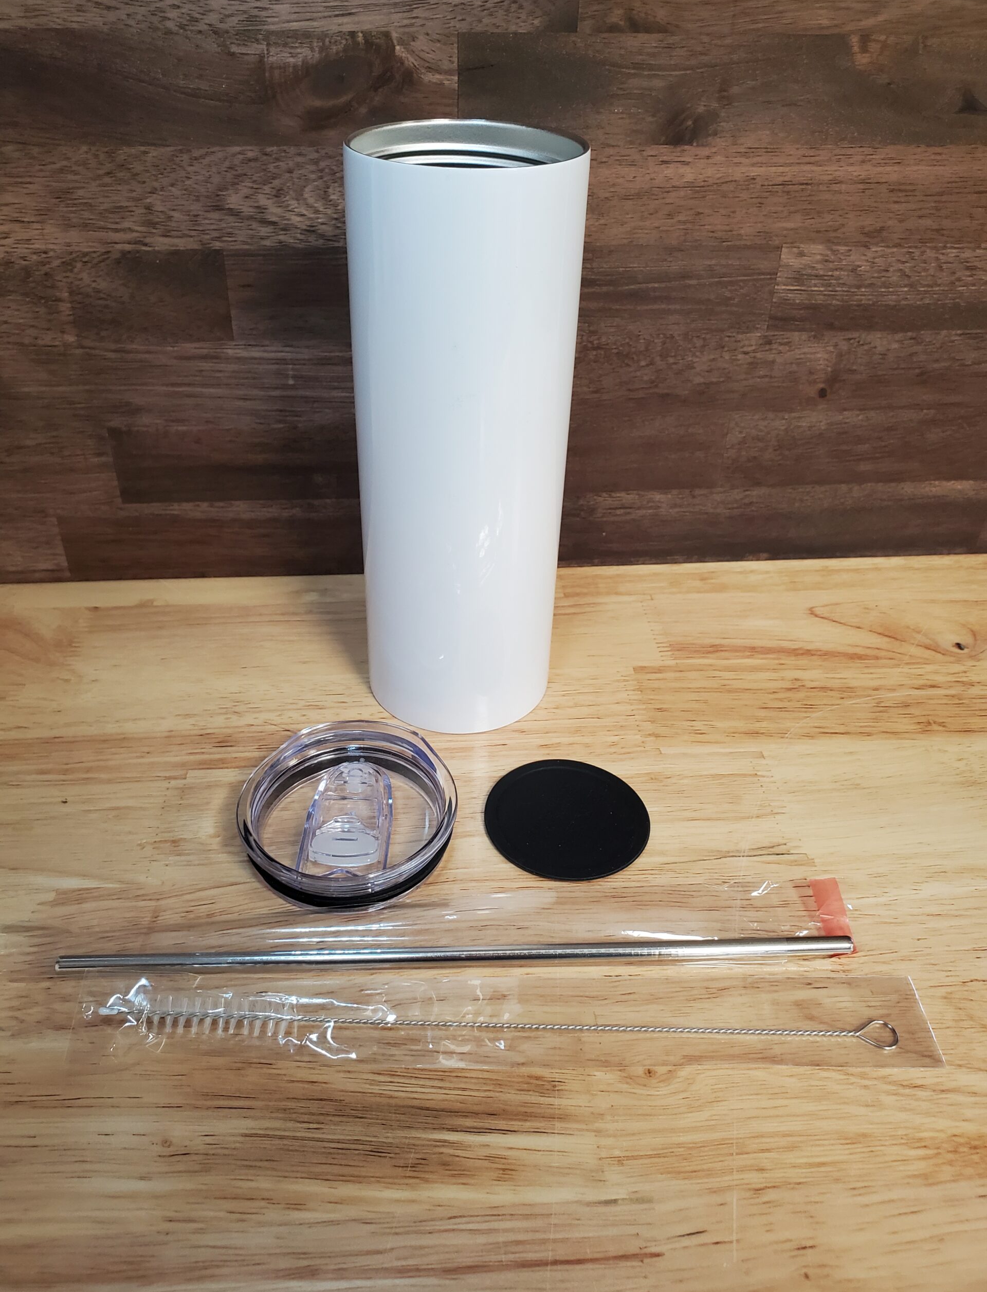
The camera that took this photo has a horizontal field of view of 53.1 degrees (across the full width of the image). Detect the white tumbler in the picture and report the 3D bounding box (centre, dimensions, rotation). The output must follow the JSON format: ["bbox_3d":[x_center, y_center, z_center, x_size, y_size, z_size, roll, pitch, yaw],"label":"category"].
[{"bbox_3d":[-0.011,-0.069,0.355,0.074,0.203,0.074,1,37,-1],"label":"white tumbler"}]

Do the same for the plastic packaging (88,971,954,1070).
[{"bbox_3d":[0.004,0.106,0.287,0.249,0.007,0.030,1,37,-2],"label":"plastic packaging"}]

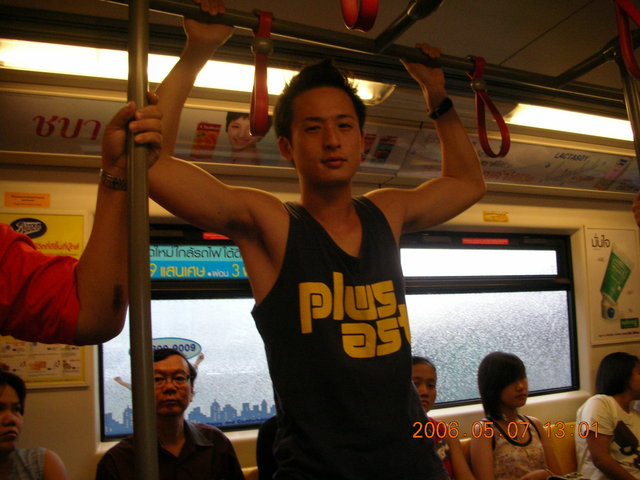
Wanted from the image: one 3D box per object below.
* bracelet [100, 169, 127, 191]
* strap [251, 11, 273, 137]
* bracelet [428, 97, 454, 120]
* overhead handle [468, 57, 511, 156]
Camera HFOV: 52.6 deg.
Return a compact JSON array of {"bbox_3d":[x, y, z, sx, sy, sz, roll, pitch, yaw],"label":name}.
[{"bbox_3d":[-0.382,-0.114,1.230,0.064,0.020,0.054,12,-6,-3],"label":"bracelet"},{"bbox_3d":[-0.125,-0.368,1.403,0.048,0.285,0.085,5,-13,-18],"label":"strap"},{"bbox_3d":[0.304,-0.329,1.620,0.058,0.033,0.056,-30,0,-37],"label":"bracelet"},{"bbox_3d":[0.441,-0.360,1.679,0.042,0.275,0.092,0,-11,-28],"label":"overhead handle"}]

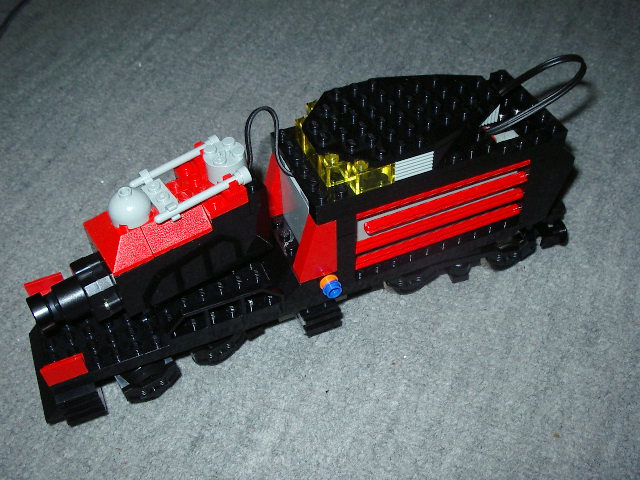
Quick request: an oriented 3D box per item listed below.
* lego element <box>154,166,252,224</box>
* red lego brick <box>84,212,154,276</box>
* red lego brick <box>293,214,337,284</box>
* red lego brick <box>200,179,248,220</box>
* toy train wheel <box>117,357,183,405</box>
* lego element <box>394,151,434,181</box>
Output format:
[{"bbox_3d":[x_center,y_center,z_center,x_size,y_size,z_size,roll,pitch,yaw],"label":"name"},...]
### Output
[{"bbox_3d":[-0.043,-0.016,0.260,0.040,0.006,0.006,-29,51,-17],"label":"lego element"},{"bbox_3d":[-0.076,-0.003,0.261,0.016,0.010,0.032,-26,51,-21],"label":"red lego brick"},{"bbox_3d":[-0.002,0.002,0.276,0.016,0.029,0.008,-18,48,-15],"label":"red lego brick"},{"bbox_3d":[-0.036,-0.017,0.264,0.016,0.011,0.008,-26,51,-21],"label":"red lego brick"},{"bbox_3d":[-0.069,0.058,0.285,0.025,0.017,0.009,-26,51,-21],"label":"toy train wheel"},{"bbox_3d":[0.034,-0.030,0.263,0.016,0.010,0.008,-18,48,-14],"label":"lego element"}]

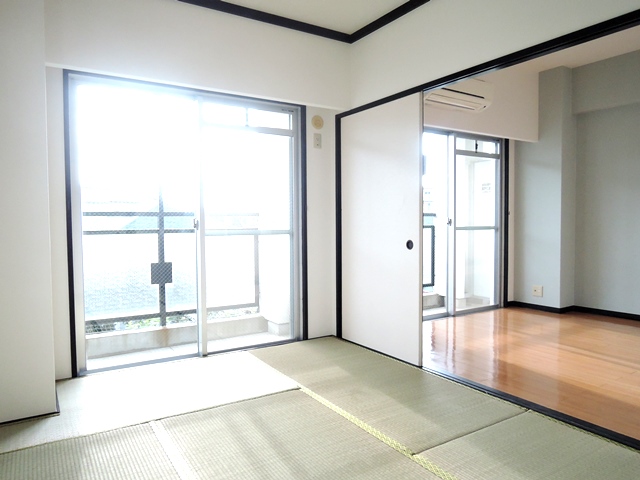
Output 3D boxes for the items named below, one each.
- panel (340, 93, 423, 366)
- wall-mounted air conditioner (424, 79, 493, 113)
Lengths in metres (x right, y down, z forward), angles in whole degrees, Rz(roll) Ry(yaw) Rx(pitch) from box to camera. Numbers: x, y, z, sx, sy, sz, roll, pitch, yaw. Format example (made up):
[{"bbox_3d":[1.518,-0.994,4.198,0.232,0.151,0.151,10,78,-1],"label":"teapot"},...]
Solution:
[{"bbox_3d":[0.422,-0.074,3.266,0.032,1.785,0.895,-2,3,-32],"label":"panel"},{"bbox_3d":[1.226,-1.316,3.909,0.800,0.280,0.205,-2,3,-32],"label":"wall-mounted air conditioner"}]

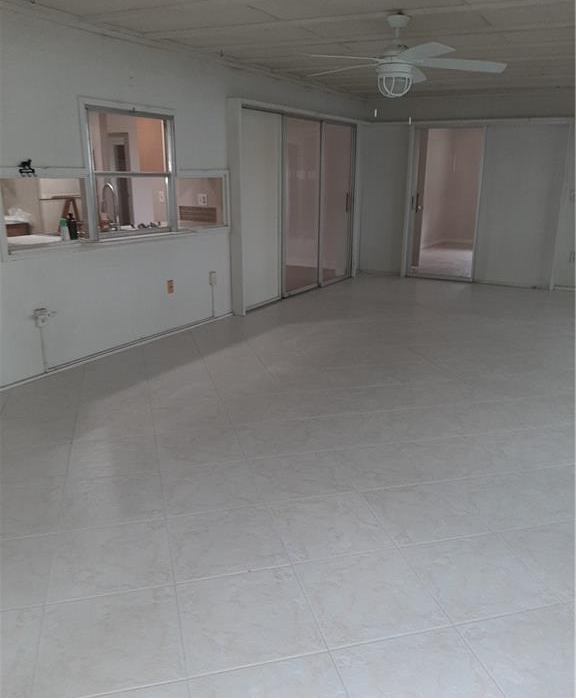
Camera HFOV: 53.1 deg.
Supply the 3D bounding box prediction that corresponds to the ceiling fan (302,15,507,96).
[{"bbox_3d":[0.675,-1.845,3.630,1.310,0.463,1.310,10,19,29],"label":"ceiling fan"}]

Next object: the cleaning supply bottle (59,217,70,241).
[{"bbox_3d":[-1.648,-0.877,4.245,0.066,0.171,0.066,10,19,29],"label":"cleaning supply bottle"}]

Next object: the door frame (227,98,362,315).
[{"bbox_3d":[0.221,-1.678,6.779,0.164,2.046,2.821,10,19,29],"label":"door frame"}]

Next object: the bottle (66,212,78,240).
[{"bbox_3d":[-1.604,-0.909,4.288,0.072,0.201,0.068,10,19,29],"label":"bottle"}]

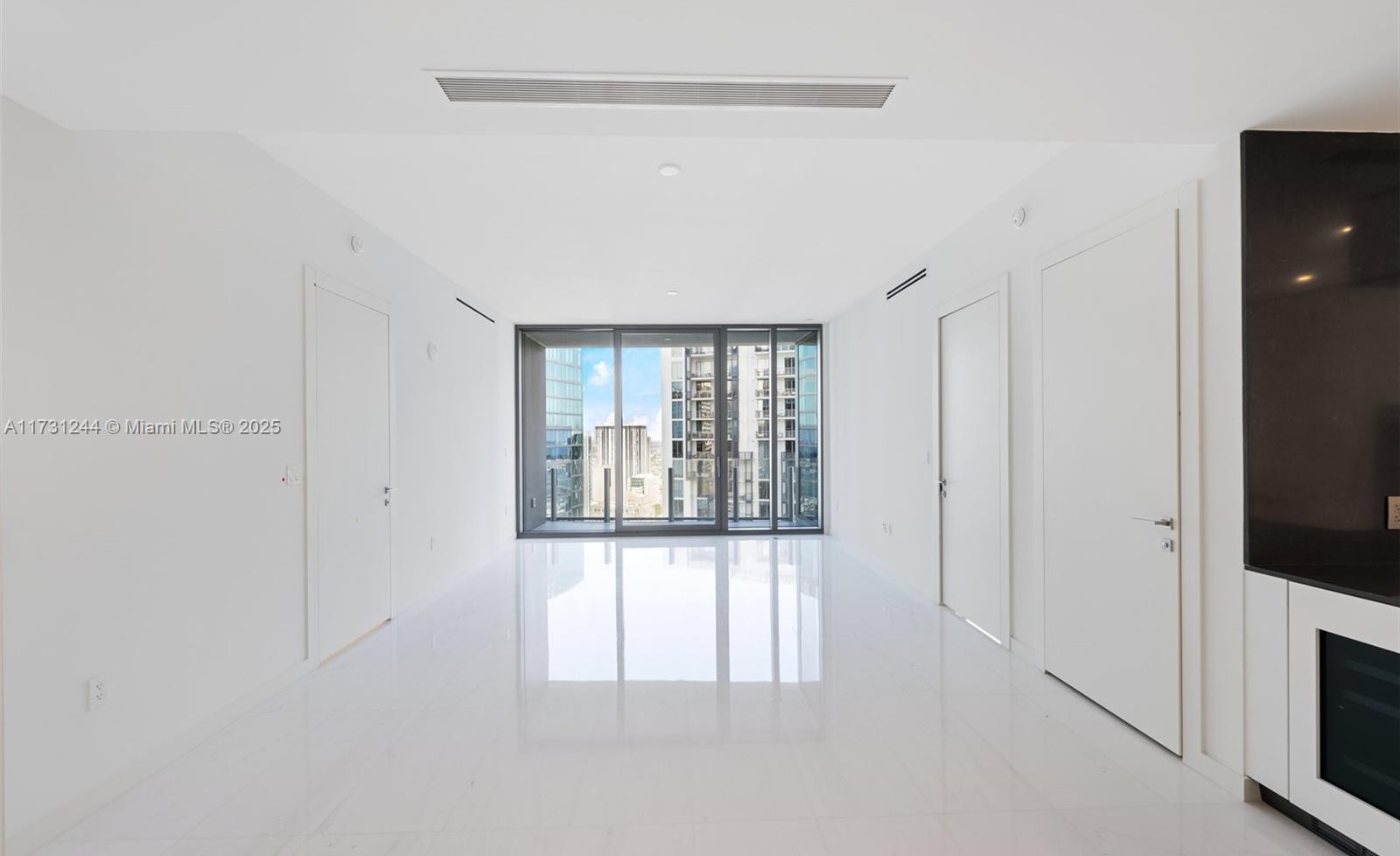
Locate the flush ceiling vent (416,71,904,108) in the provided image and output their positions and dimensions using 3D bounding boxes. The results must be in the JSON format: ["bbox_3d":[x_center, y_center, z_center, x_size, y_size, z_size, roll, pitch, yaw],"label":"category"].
[{"bbox_3d":[-0.102,-1.159,1.864,1.553,0.030,0.166,0,0,-2],"label":"flush ceiling vent"}]

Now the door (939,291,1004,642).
[{"bbox_3d":[2.058,0.264,4.149,0.050,2.415,0.846,0,0,-2],"label":"door"}]

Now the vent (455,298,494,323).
[{"bbox_3d":[-2.585,-1.340,6.279,0.030,0.050,1.198,0,0,-2],"label":"vent"}]

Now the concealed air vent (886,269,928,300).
[{"bbox_3d":[1.992,-1.375,5.257,0.030,0.090,0.934,0,0,-2],"label":"concealed air vent"}]

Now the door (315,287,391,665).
[{"bbox_3d":[-2.475,0.300,3.911,0.050,2.415,0.872,0,0,-2],"label":"door"}]

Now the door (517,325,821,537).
[{"bbox_3d":[-0.398,0.035,7.712,4.296,2.978,0.130,0,0,-2],"label":"door"}]

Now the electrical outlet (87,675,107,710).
[{"bbox_3d":[-2.368,1.046,2.148,0.012,0.123,0.076,0,0,-2],"label":"electrical outlet"}]

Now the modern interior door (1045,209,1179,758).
[{"bbox_3d":[2.114,0.256,2.839,0.050,2.415,0.887,0,0,-2],"label":"modern interior door"}]

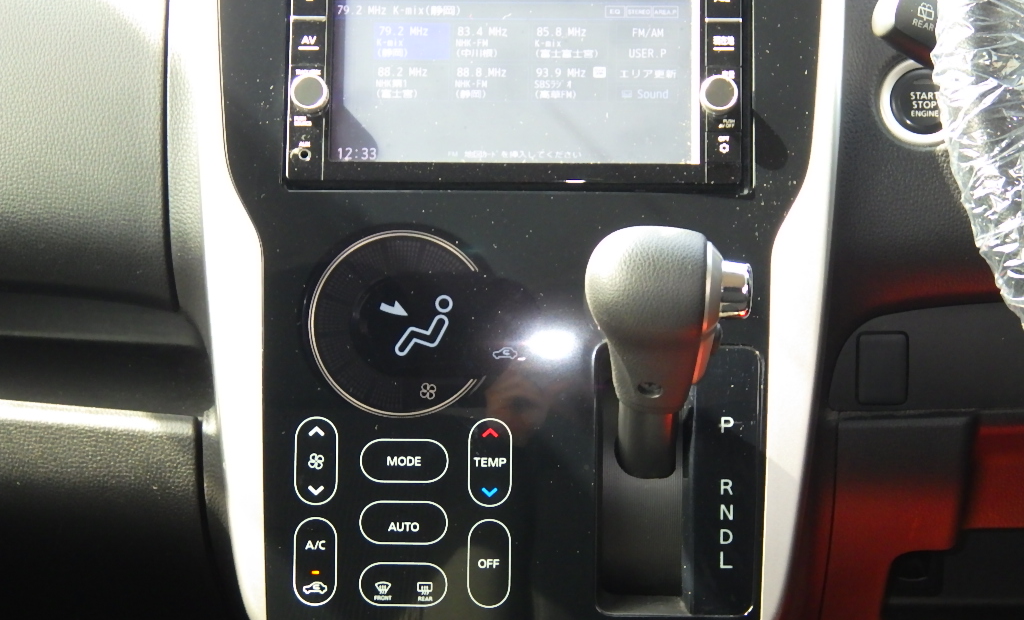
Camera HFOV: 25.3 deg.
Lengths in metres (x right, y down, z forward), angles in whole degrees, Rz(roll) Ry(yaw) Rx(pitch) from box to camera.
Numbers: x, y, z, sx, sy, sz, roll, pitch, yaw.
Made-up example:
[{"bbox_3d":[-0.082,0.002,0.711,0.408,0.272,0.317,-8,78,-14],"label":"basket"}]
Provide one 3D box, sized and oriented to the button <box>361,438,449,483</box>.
[{"bbox_3d":[-0.046,0.064,0.969,0.037,0.019,0.004,1,-1,0],"label":"button"}]

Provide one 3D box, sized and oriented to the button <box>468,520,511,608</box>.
[{"bbox_3d":[-0.009,0.108,0.969,0.019,0.037,0.004,1,-1,0],"label":"button"}]

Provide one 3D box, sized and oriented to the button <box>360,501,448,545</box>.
[{"bbox_3d":[-0.046,0.090,0.969,0.037,0.019,0.004,1,-1,0],"label":"button"}]

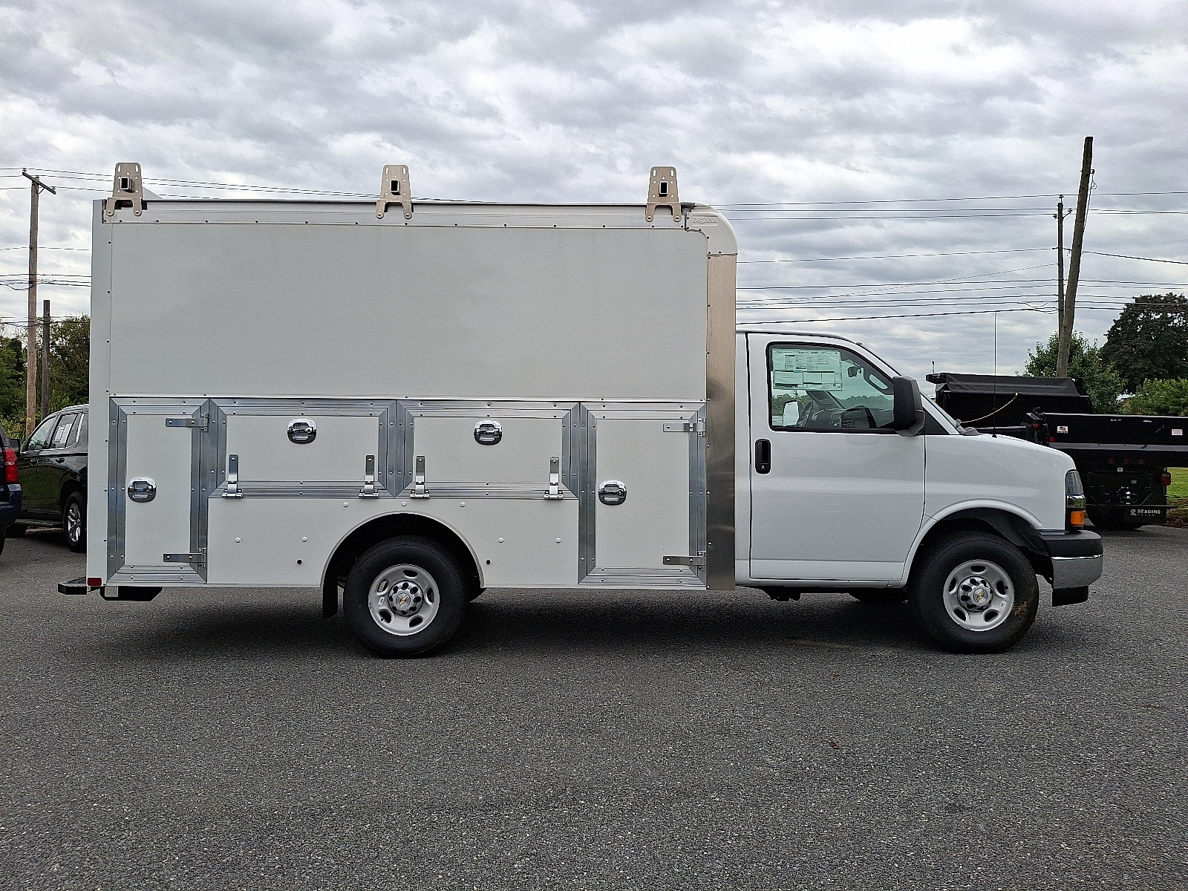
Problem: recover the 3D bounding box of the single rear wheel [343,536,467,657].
[{"bbox_3d":[-1.163,0.930,5.360,0.775,0.770,0.245,0,-1,0],"label":"single rear wheel"}]

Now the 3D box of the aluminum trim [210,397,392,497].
[{"bbox_3d":[-1.749,0.014,5.145,1.100,0.600,0.045,0,-1,0],"label":"aluminum trim"}]

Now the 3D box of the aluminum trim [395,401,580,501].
[{"bbox_3d":[-0.639,0.036,5.145,1.105,0.600,0.045,0,-1,0],"label":"aluminum trim"}]

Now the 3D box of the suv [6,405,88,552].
[{"bbox_3d":[-7.220,0.445,12.990,5.350,1.930,2.060,-1,-1,41],"label":"suv"}]

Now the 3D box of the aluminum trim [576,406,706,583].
[{"bbox_3d":[0.303,0.309,5.150,0.735,1.090,0.050,0,-1,0],"label":"aluminum trim"}]

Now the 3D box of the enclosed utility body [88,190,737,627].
[{"bbox_3d":[-1.088,-0.265,6.210,3.890,2.400,2.170,0,-1,0],"label":"enclosed utility body"}]

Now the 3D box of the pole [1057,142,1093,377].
[{"bbox_3d":[12.700,-3.350,23.000,0.300,9.900,0.300,7,-1,0],"label":"pole"}]

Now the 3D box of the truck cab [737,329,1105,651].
[{"bbox_3d":[2.100,0.265,6.200,2.480,2.090,2.120,0,-1,0],"label":"truck cab"}]

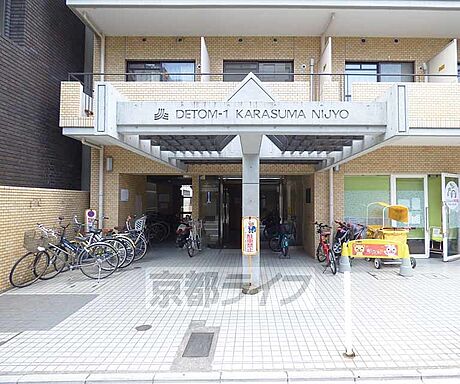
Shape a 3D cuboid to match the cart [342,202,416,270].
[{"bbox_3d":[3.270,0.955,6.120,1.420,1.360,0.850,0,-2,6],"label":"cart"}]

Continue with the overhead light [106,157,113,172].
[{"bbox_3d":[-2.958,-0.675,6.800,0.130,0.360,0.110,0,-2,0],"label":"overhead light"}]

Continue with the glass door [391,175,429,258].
[{"bbox_3d":[4.458,0.609,6.880,0.940,2.080,0.070,0,-2,0],"label":"glass door"}]

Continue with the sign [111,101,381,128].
[{"bbox_3d":[0.261,-0.930,3.280,3.150,0.300,0.120,0,-2,0],"label":"sign"}]

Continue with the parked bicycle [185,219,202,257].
[{"bbox_3d":[-0.960,1.135,7.550,0.520,1.020,1.680,0,-2,0],"label":"parked bicycle"}]

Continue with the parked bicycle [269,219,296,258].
[{"bbox_3d":[1.400,1.135,7.500,0.520,1.000,1.620,0,-2,-3],"label":"parked bicycle"}]

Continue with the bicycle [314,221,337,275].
[{"bbox_3d":[2.100,1.135,6.020,0.500,1.020,1.520,0,-2,3],"label":"bicycle"}]

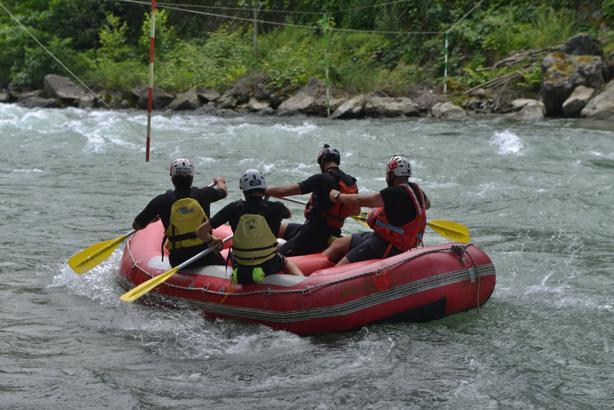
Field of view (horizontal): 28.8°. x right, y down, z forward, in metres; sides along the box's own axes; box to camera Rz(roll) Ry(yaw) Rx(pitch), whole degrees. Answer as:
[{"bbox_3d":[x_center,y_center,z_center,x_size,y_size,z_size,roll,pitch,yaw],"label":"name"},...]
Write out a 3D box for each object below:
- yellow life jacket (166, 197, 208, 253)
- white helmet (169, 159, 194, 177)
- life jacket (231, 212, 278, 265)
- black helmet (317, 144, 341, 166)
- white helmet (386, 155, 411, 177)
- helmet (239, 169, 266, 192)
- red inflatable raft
[{"bbox_3d":[-1.070,0.152,10.650,0.380,0.490,0.320,-1,1,-8],"label":"yellow life jacket"},{"bbox_3d":[-1.124,-0.327,10.700,0.220,0.185,0.270,-2,8,-15],"label":"white helmet"},{"bbox_3d":[-0.440,0.282,10.200,0.380,0.490,0.320,0,-1,-2],"label":"life jacket"},{"bbox_3d":[0.203,-0.459,11.300,0.270,0.200,0.220,7,10,44],"label":"black helmet"},{"bbox_3d":[0.835,-0.356,10.900,0.220,0.190,0.270,-7,10,-43],"label":"white helmet"},{"bbox_3d":[-0.468,-0.206,10.250,0.220,0.190,0.270,-2,8,-12],"label":"helmet"},{"bbox_3d":[-0.040,0.630,10.850,3.700,0.800,1.800,5,9,33],"label":"red inflatable raft"}]

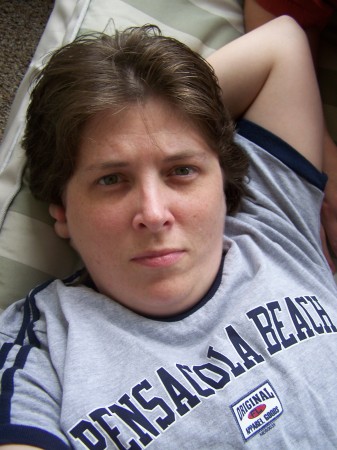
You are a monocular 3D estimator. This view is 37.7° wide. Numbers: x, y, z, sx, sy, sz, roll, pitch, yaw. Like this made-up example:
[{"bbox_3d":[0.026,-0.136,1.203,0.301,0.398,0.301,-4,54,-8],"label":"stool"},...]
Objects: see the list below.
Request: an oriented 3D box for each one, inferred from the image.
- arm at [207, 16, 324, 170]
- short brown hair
[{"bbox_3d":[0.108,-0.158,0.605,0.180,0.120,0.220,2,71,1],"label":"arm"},{"bbox_3d":[-0.031,-0.103,0.510,0.215,0.175,0.205,-7,92,-2],"label":"short brown hair"}]

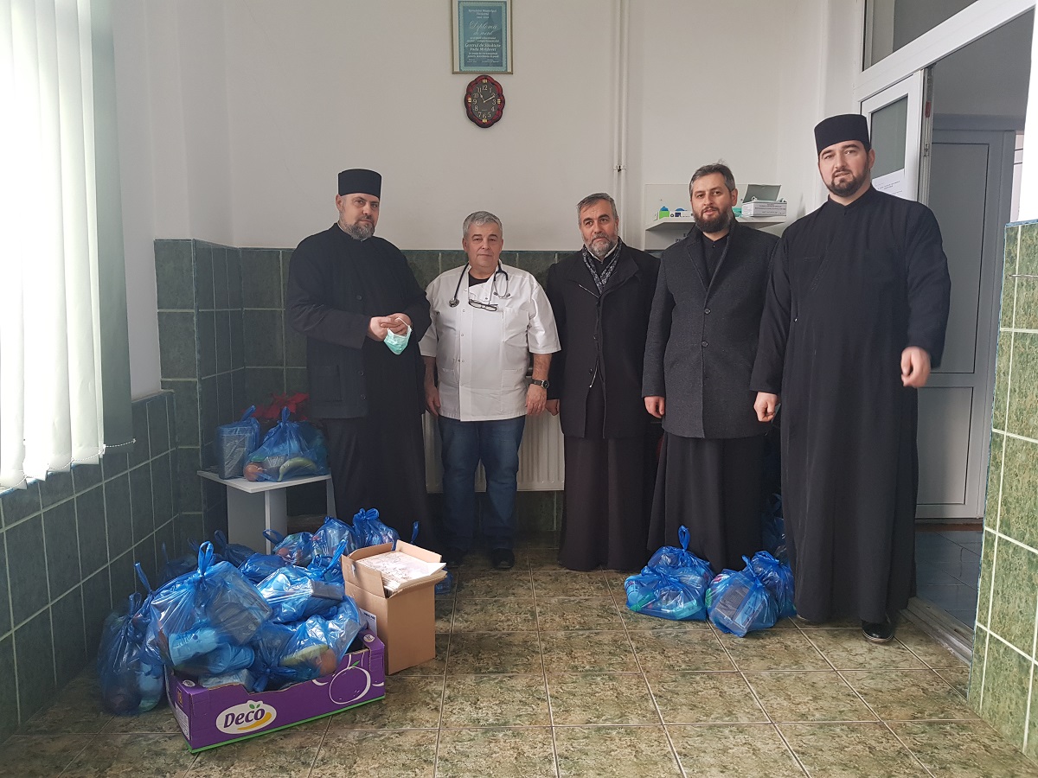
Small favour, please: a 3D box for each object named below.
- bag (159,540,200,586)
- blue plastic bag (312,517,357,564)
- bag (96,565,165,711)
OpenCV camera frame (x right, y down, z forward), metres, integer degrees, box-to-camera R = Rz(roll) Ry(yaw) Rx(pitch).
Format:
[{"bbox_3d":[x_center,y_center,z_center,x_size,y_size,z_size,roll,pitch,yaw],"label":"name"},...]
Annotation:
[{"bbox_3d":[-1.403,0.755,3.289,0.260,0.310,0.240,-2,7,-17],"label":"bag"},{"bbox_3d":[-0.745,0.716,3.196,0.250,0.360,0.240,0,7,0],"label":"blue plastic bag"},{"bbox_3d":[-1.205,0.791,2.470,0.220,0.380,0.240,-3,8,-27],"label":"bag"}]

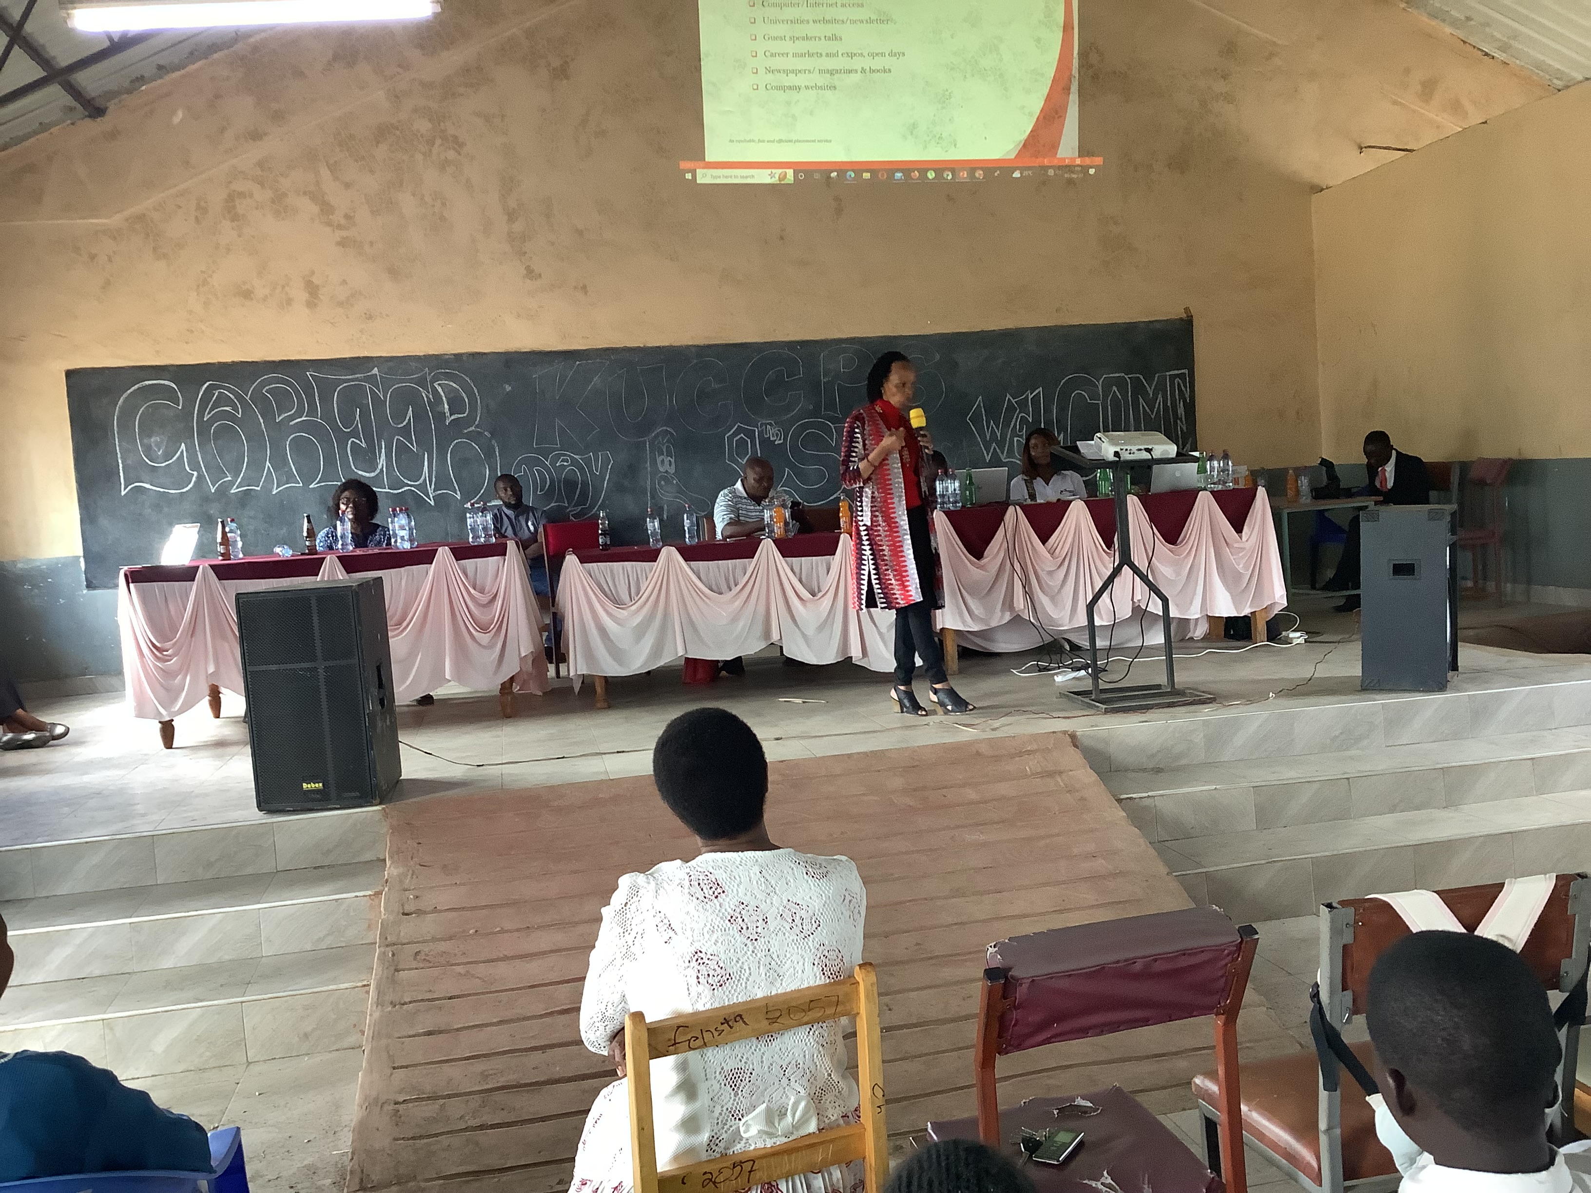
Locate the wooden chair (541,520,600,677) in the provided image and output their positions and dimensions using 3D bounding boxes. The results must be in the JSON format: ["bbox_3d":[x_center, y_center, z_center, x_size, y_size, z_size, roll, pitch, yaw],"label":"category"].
[{"bbox_3d":[-1.173,0.018,8.270,0.420,0.900,0.500,-7,5,-31],"label":"wooden chair"}]

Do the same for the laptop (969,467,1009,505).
[{"bbox_3d":[0.976,-0.590,7.772,0.325,0.210,0.260,-5,5,-11],"label":"laptop"}]

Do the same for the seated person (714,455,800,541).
[{"bbox_3d":[-0.193,-0.183,8.037,0.530,1.200,0.740,-6,5,-28],"label":"seated person"}]

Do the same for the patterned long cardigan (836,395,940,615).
[{"bbox_3d":[0.425,-0.410,6.410,0.340,0.940,0.440,0,6,40],"label":"patterned long cardigan"}]

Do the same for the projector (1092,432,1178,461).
[{"bbox_3d":[1.497,-0.664,6.300,0.310,0.080,0.250,-4,19,-1],"label":"projector"}]

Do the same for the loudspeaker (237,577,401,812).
[{"bbox_3d":[-1.810,0.361,5.460,0.430,0.805,0.475,-4,5,-6],"label":"loudspeaker"}]

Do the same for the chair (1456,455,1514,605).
[{"bbox_3d":[4.197,-0.395,8.937,0.500,0.905,0.420,-4,5,-5],"label":"chair"}]

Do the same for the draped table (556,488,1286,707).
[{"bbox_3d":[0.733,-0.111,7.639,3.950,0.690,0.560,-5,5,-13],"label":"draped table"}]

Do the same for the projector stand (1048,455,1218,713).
[{"bbox_3d":[1.463,-0.100,6.256,0.550,1.120,0.540,-5,5,-11],"label":"projector stand"}]

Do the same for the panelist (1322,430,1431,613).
[{"bbox_3d":[3.705,-0.479,8.986,0.720,1.130,0.500,-6,5,-23],"label":"panelist"}]

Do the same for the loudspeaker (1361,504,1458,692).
[{"bbox_3d":[2.720,0.003,6.290,0.340,0.770,0.430,-1,5,31],"label":"loudspeaker"}]

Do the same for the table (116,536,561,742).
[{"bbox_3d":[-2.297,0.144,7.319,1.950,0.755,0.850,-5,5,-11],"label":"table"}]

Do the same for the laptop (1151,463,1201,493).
[{"bbox_3d":[2.137,-0.682,7.983,0.315,0.205,0.270,-5,5,-11],"label":"laptop"}]

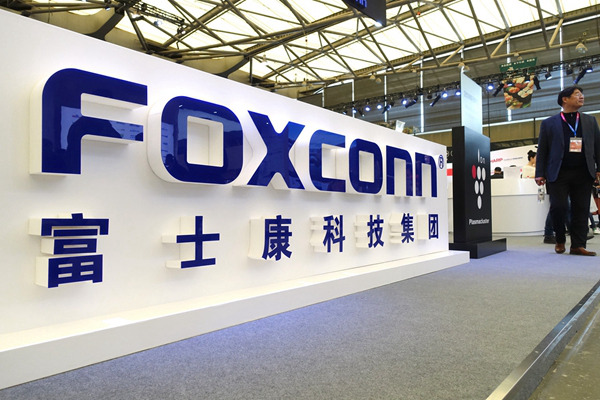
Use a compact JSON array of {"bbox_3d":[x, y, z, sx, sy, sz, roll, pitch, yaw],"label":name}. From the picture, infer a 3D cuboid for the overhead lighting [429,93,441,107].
[{"bbox_3d":[5.854,-4.374,18.131,0.270,0.300,0.650,-2,37,51],"label":"overhead lighting"}]

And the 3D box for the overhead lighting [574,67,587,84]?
[{"bbox_3d":[9.889,-4.389,14.687,0.650,0.300,0.270,-39,16,-24],"label":"overhead lighting"}]

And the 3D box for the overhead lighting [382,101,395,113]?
[{"bbox_3d":[4.159,-4.394,19.577,0.650,0.330,0.300,-44,24,-30],"label":"overhead lighting"}]

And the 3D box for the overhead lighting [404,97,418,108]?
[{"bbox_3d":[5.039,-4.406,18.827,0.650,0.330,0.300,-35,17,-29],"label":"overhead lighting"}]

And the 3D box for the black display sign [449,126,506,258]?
[{"bbox_3d":[1.831,-0.070,4.383,0.360,1.250,1.030,-2,-2,40],"label":"black display sign"}]

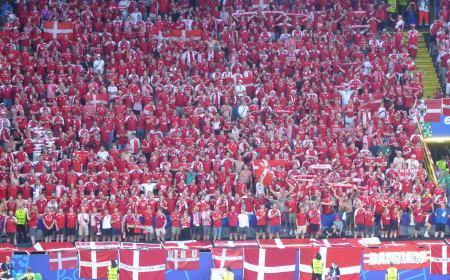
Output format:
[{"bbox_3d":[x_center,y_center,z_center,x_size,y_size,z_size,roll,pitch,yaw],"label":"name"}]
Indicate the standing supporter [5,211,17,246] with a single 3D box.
[{"bbox_3d":[-9.551,3.987,186.731,0.580,1.660,0.420,-1,9,-11],"label":"standing supporter"}]

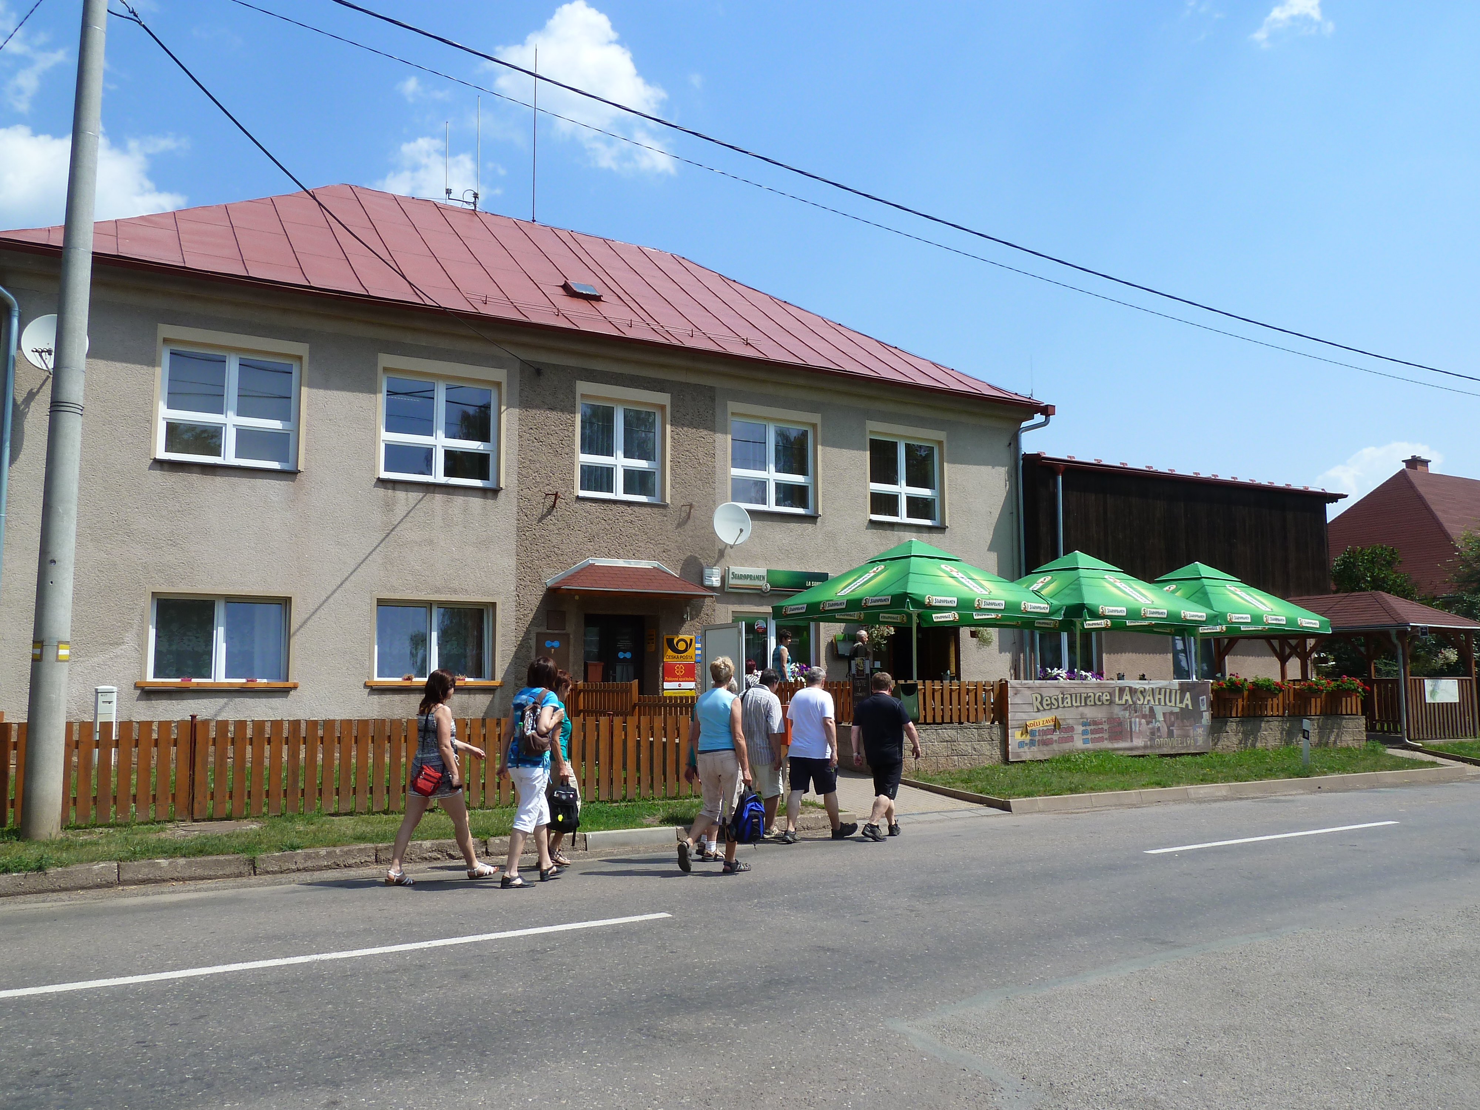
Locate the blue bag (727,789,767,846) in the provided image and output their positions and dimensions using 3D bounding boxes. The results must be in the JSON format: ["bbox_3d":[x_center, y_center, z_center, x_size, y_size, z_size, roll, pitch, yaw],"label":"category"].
[{"bbox_3d":[0.056,2.115,9.300,0.220,0.460,0.290,-3,-7,30],"label":"blue bag"}]

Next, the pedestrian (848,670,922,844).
[{"bbox_3d":[1.467,2.015,11.557,0.620,1.660,0.500,-4,-7,30],"label":"pedestrian"}]

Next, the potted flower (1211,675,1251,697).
[{"bbox_3d":[8.726,2.330,20.500,0.680,0.420,0.300,4,-7,-31],"label":"potted flower"}]

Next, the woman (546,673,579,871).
[{"bbox_3d":[-1.530,1.819,9.933,0.500,1.669,0.500,4,-7,-32],"label":"woman"}]

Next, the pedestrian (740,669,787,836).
[{"bbox_3d":[0.259,2.023,11.936,0.550,1.731,0.480,-5,-8,44],"label":"pedestrian"}]

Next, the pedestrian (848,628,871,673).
[{"bbox_3d":[2.138,2.199,20.403,0.360,1.720,0.500,2,-7,-17],"label":"pedestrian"}]

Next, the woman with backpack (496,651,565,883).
[{"bbox_3d":[-1.569,1.640,8.836,0.530,1.724,0.560,-5,-8,44],"label":"woman with backpack"}]

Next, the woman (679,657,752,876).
[{"bbox_3d":[-0.186,1.687,9.336,0.530,1.731,0.620,-4,-7,36],"label":"woman"}]

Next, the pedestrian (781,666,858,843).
[{"bbox_3d":[0.801,1.981,11.536,0.580,1.724,0.650,-5,-7,40],"label":"pedestrian"}]

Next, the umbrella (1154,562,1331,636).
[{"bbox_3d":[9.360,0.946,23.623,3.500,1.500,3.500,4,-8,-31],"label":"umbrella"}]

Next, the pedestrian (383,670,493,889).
[{"bbox_3d":[-2.328,1.697,8.909,0.820,1.620,0.500,3,-7,-25],"label":"pedestrian"}]

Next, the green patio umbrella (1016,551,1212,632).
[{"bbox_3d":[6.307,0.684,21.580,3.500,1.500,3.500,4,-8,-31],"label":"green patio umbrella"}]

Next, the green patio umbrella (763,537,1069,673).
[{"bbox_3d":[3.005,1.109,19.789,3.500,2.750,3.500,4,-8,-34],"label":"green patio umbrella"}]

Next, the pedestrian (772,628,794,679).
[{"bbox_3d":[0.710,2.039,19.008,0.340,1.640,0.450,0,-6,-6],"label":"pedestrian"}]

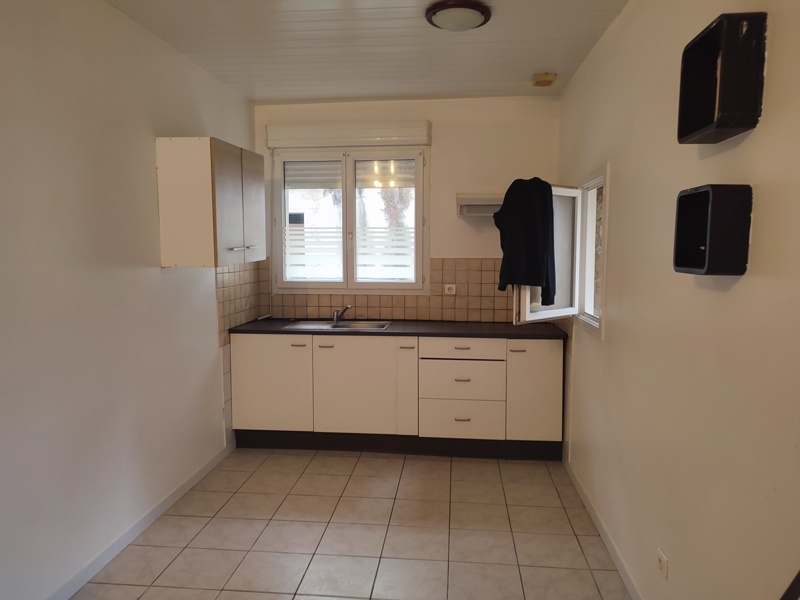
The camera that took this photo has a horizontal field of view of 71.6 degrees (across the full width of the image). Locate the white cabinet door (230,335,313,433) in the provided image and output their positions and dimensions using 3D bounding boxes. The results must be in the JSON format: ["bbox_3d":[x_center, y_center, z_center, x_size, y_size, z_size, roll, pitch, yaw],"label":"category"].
[{"bbox_3d":[-0.909,0.590,3.965,0.598,0.695,0.020,1,4,7],"label":"white cabinet door"}]

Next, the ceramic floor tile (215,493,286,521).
[{"bbox_3d":[-0.851,1.199,3.219,0.322,0.010,0.322,1,4,6],"label":"ceramic floor tile"}]

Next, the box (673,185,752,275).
[{"bbox_3d":[0.865,-0.189,1.547,0.100,0.233,0.226,1,5,6],"label":"box"}]

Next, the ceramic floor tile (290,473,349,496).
[{"bbox_3d":[-0.491,1.153,3.441,0.316,0.010,0.311,1,5,6],"label":"ceramic floor tile"}]

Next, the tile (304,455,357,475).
[{"bbox_3d":[-0.463,1.154,3.842,0.322,0.010,0.322,1,4,6],"label":"tile"}]

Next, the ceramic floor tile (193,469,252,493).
[{"bbox_3d":[-1.144,1.178,3.605,0.288,0.010,0.326,1,5,6],"label":"ceramic floor tile"}]

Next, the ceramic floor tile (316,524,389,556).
[{"bbox_3d":[-0.230,1.198,2.764,0.315,0.010,0.315,1,4,6],"label":"ceramic floor tile"}]

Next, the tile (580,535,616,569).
[{"bbox_3d":[0.969,1.251,2.745,0.118,0.010,0.326,1,5,6],"label":"tile"}]

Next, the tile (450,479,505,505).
[{"bbox_3d":[0.479,1.195,3.446,0.326,0.010,0.326,1,5,6],"label":"tile"}]

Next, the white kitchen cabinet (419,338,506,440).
[{"bbox_3d":[0.461,0.594,4.129,0.603,0.709,0.570,1,4,6],"label":"white kitchen cabinet"}]

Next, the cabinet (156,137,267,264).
[{"bbox_3d":[-1.135,-0.585,3.457,0.330,0.708,0.800,1,6,6],"label":"cabinet"}]

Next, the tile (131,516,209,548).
[{"bbox_3d":[-1.178,1.197,2.878,0.292,0.010,0.311,1,5,6],"label":"tile"}]

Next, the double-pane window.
[{"bbox_3d":[-0.413,-0.632,4.521,1.250,1.160,0.080,1,4,6],"label":"double-pane window"}]

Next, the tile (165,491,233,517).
[{"bbox_3d":[-1.165,1.196,3.249,0.305,0.010,0.322,1,4,6],"label":"tile"}]

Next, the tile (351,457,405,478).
[{"bbox_3d":[-0.145,1.163,3.833,0.326,0.010,0.326,1,5,6],"label":"tile"}]

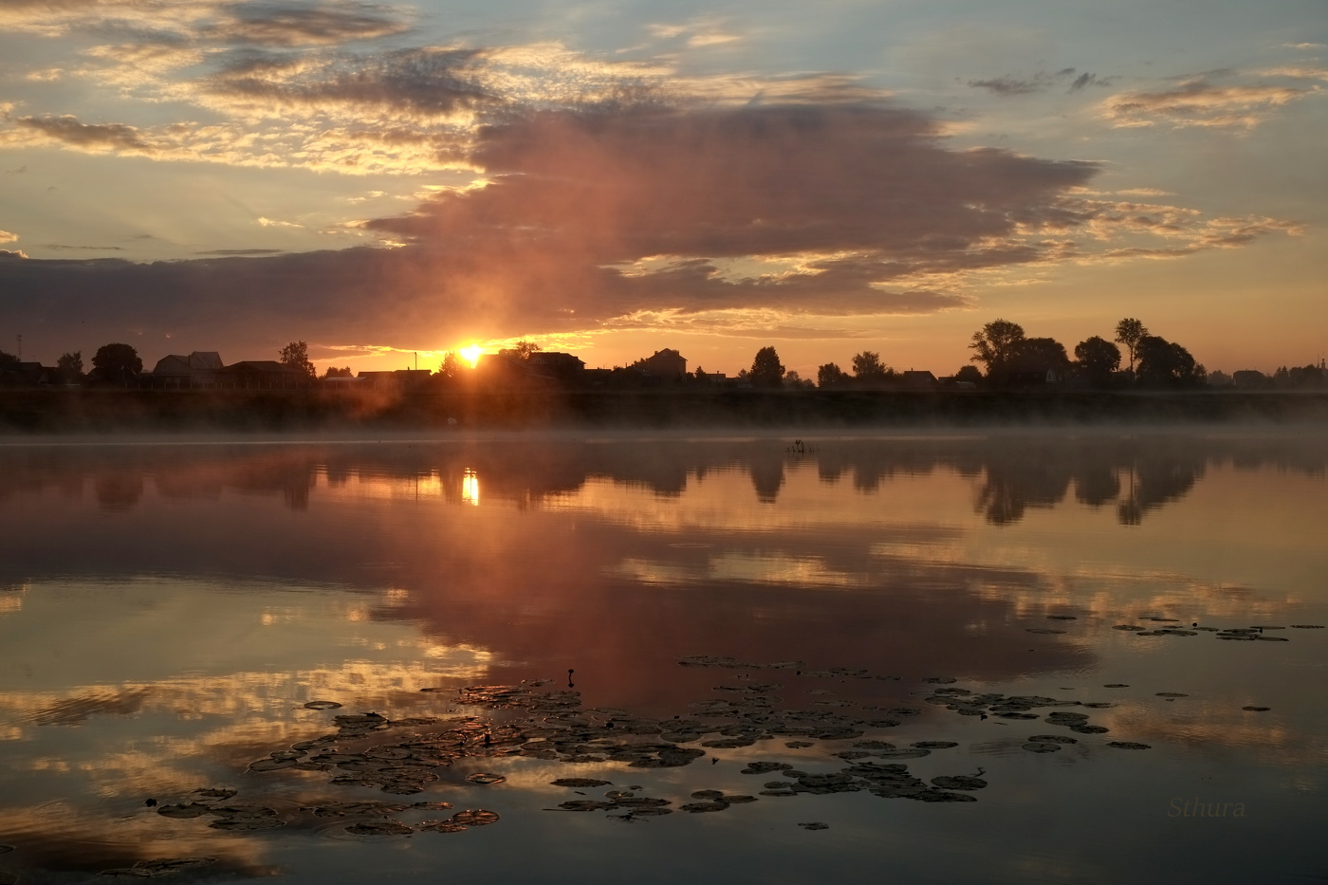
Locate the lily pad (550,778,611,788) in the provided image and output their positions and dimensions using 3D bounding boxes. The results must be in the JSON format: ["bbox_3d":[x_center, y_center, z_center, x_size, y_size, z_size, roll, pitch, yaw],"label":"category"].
[{"bbox_3d":[-0.375,1.540,7.887,0.274,0.020,0.219,0,1,0],"label":"lily pad"}]

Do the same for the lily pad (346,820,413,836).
[{"bbox_3d":[-1.154,1.553,7.025,0.269,0.020,0.217,0,1,0],"label":"lily pad"}]

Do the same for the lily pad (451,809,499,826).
[{"bbox_3d":[-0.782,1.550,7.203,0.198,0.020,0.258,0,1,0],"label":"lily pad"}]

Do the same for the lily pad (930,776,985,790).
[{"bbox_3d":[1.334,1.535,7.863,0.254,0.020,0.256,0,1,0],"label":"lily pad"}]

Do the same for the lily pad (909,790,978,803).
[{"bbox_3d":[1.216,1.539,7.582,0.304,0.020,0.243,0,1,0],"label":"lily pad"}]

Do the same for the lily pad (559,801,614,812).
[{"bbox_3d":[-0.333,1.546,7.410,0.235,0.020,0.188,0,1,0],"label":"lily pad"}]

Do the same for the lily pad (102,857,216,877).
[{"bbox_3d":[-1.868,1.563,6.414,0.422,0.020,0.236,0,1,0],"label":"lily pad"}]

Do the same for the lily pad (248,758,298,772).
[{"bbox_3d":[-1.876,1.539,8.313,0.244,0.020,0.290,0,1,0],"label":"lily pad"}]

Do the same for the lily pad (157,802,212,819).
[{"bbox_3d":[-2.035,1.552,7.344,0.233,0.020,0.259,0,1,0],"label":"lily pad"}]

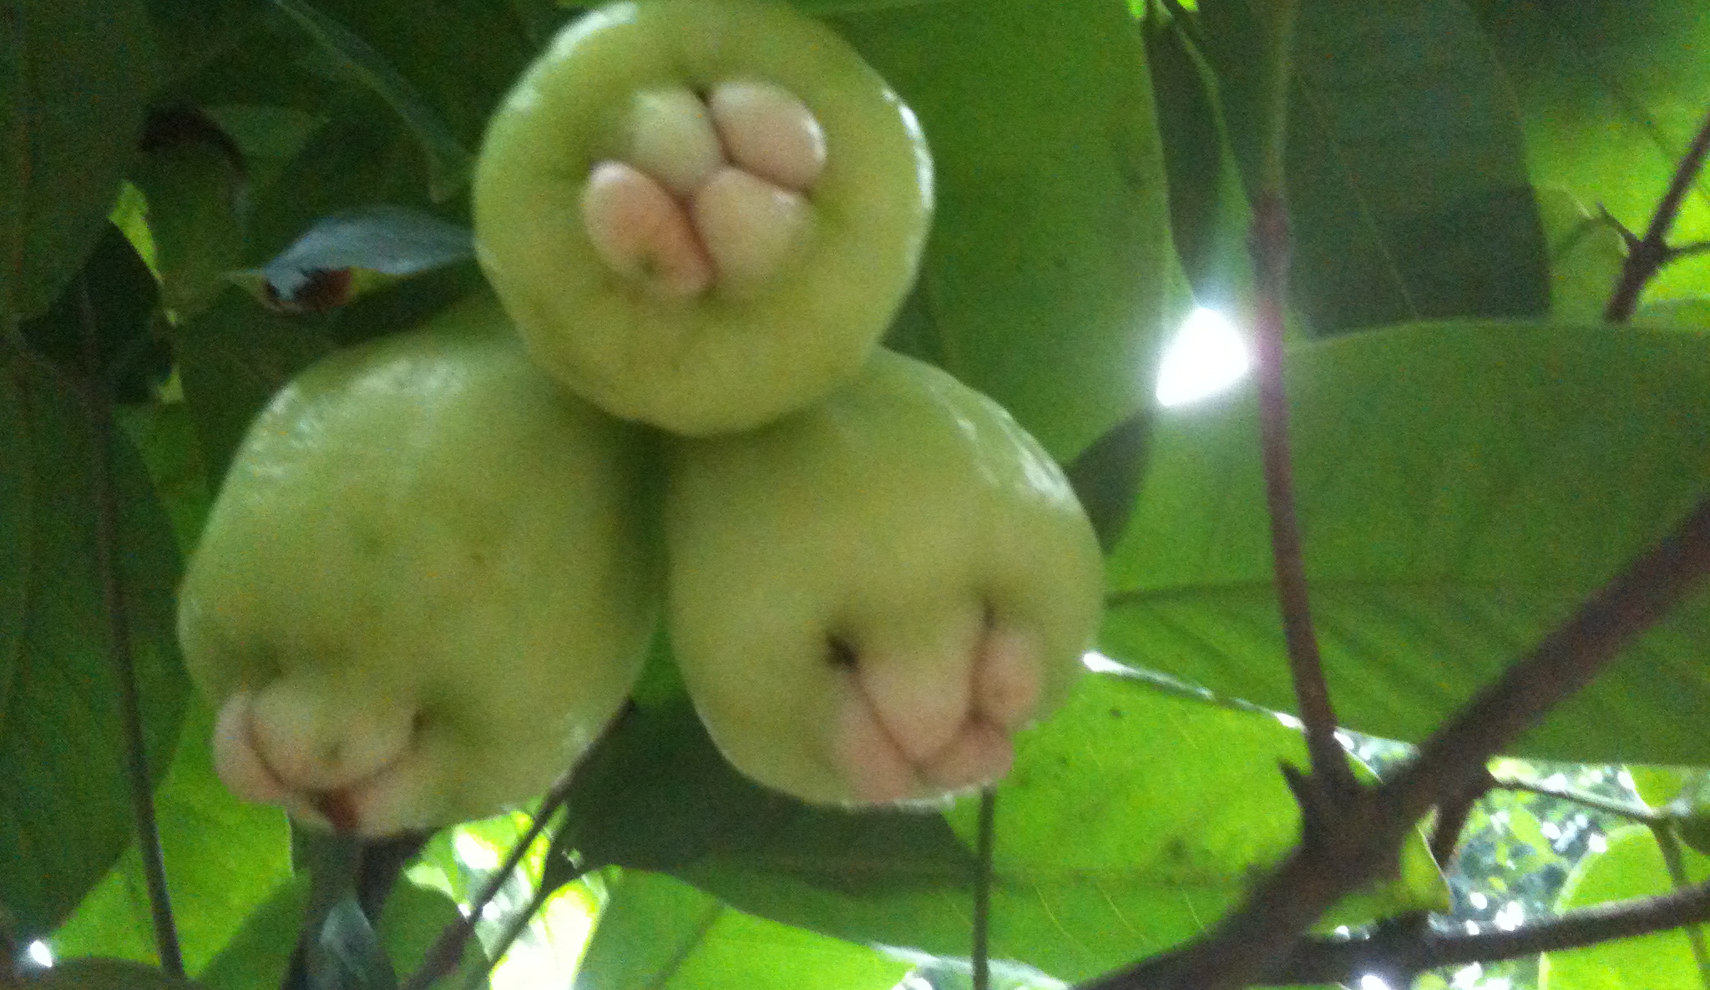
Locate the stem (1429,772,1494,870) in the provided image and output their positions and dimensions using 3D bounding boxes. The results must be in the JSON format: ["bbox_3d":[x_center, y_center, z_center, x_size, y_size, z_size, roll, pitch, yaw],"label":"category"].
[{"bbox_3d":[0.114,0.061,0.325,0.007,0.021,0.006,22,0,0],"label":"stem"}]

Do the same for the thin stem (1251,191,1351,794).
[{"bbox_3d":[0.077,0.000,0.305,0.009,0.107,0.007,-6,0,0],"label":"thin stem"}]

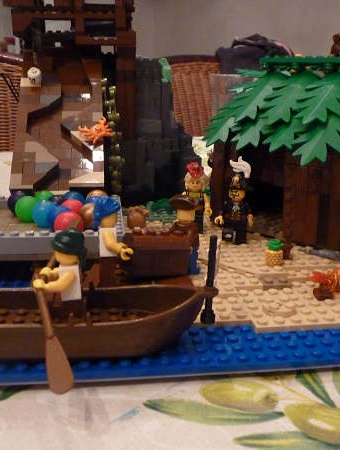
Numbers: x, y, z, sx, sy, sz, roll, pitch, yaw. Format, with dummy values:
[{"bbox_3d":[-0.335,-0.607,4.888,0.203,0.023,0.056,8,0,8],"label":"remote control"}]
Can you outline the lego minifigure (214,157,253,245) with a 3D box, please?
[{"bbox_3d":[0.041,-0.017,0.307,0.026,0.057,0.019,1,15,-3],"label":"lego minifigure"}]

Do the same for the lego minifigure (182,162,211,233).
[{"bbox_3d":[0.018,-0.018,0.324,0.023,0.050,0.013,1,16,0],"label":"lego minifigure"}]

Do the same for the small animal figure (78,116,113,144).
[{"bbox_3d":[-0.054,-0.071,0.345,0.022,0.008,0.021,-26,65,-22],"label":"small animal figure"}]

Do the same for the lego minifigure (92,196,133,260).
[{"bbox_3d":[-0.028,0.009,0.231,0.019,0.043,0.025,-1,15,-7],"label":"lego minifigure"}]

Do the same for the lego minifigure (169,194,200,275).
[{"bbox_3d":[0.007,0.006,0.260,0.019,0.044,0.025,-9,18,-33],"label":"lego minifigure"}]

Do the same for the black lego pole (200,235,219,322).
[{"bbox_3d":[0.018,0.025,0.214,0.007,0.040,0.007,-1,15,-7],"label":"black lego pole"}]

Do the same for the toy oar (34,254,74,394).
[{"bbox_3d":[-0.046,0.038,0.176,0.009,0.004,0.052,-11,54,-15],"label":"toy oar"}]

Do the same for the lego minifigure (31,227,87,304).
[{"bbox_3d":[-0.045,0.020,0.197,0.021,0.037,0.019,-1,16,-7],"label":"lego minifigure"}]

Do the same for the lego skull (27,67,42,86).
[{"bbox_3d":[-0.106,-0.116,0.365,0.010,0.011,0.010,3,58,-5],"label":"lego skull"}]

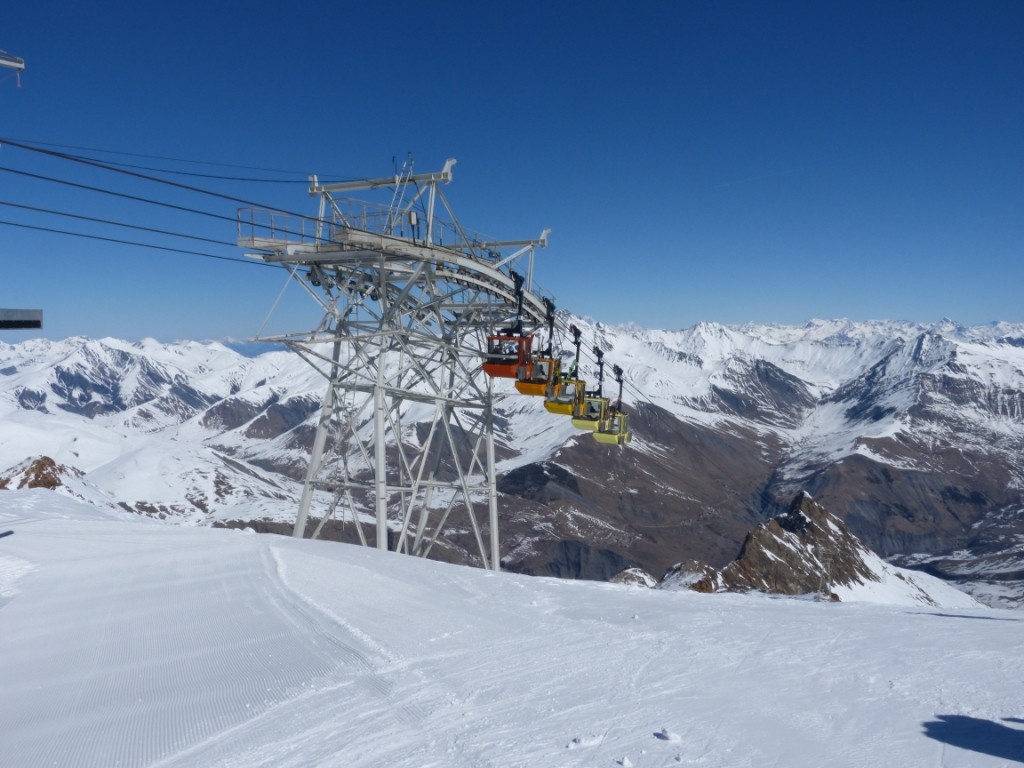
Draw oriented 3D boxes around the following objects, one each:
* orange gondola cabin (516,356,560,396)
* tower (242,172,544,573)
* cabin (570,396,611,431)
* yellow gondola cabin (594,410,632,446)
[{"bbox_3d":[1.329,-0.381,38.280,1.940,1.950,1.550,3,-1,28],"label":"orange gondola cabin"},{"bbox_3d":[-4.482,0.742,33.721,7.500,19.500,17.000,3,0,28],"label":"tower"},{"bbox_3d":[4.717,1.760,44.370,1.940,1.950,1.550,3,-1,28],"label":"cabin"},{"bbox_3d":[6.393,2.769,47.463,1.940,1.950,1.550,3,-1,28],"label":"yellow gondola cabin"}]

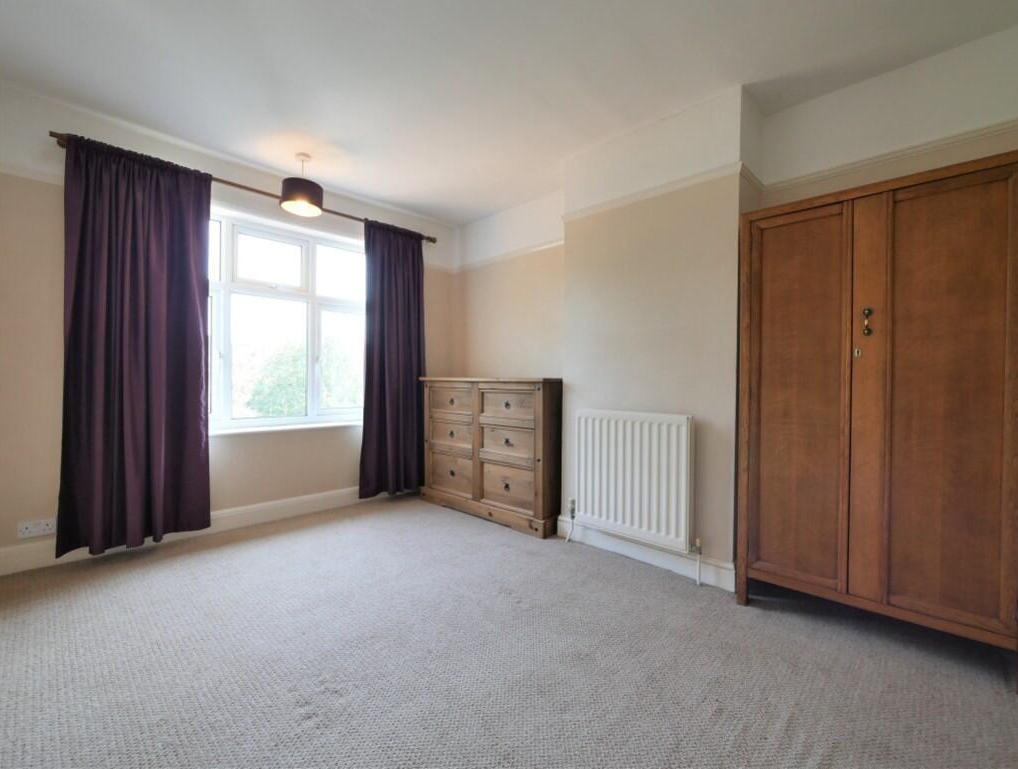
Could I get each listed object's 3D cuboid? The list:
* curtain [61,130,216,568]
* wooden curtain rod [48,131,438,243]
[{"bbox_3d":[-2.188,-0.209,2.465,0.665,2.300,0.150,0,1,-43],"label":"curtain"},{"bbox_3d":[-1.573,-1.347,3.066,2.452,0.055,0.075,0,1,-43],"label":"wooden curtain rod"}]

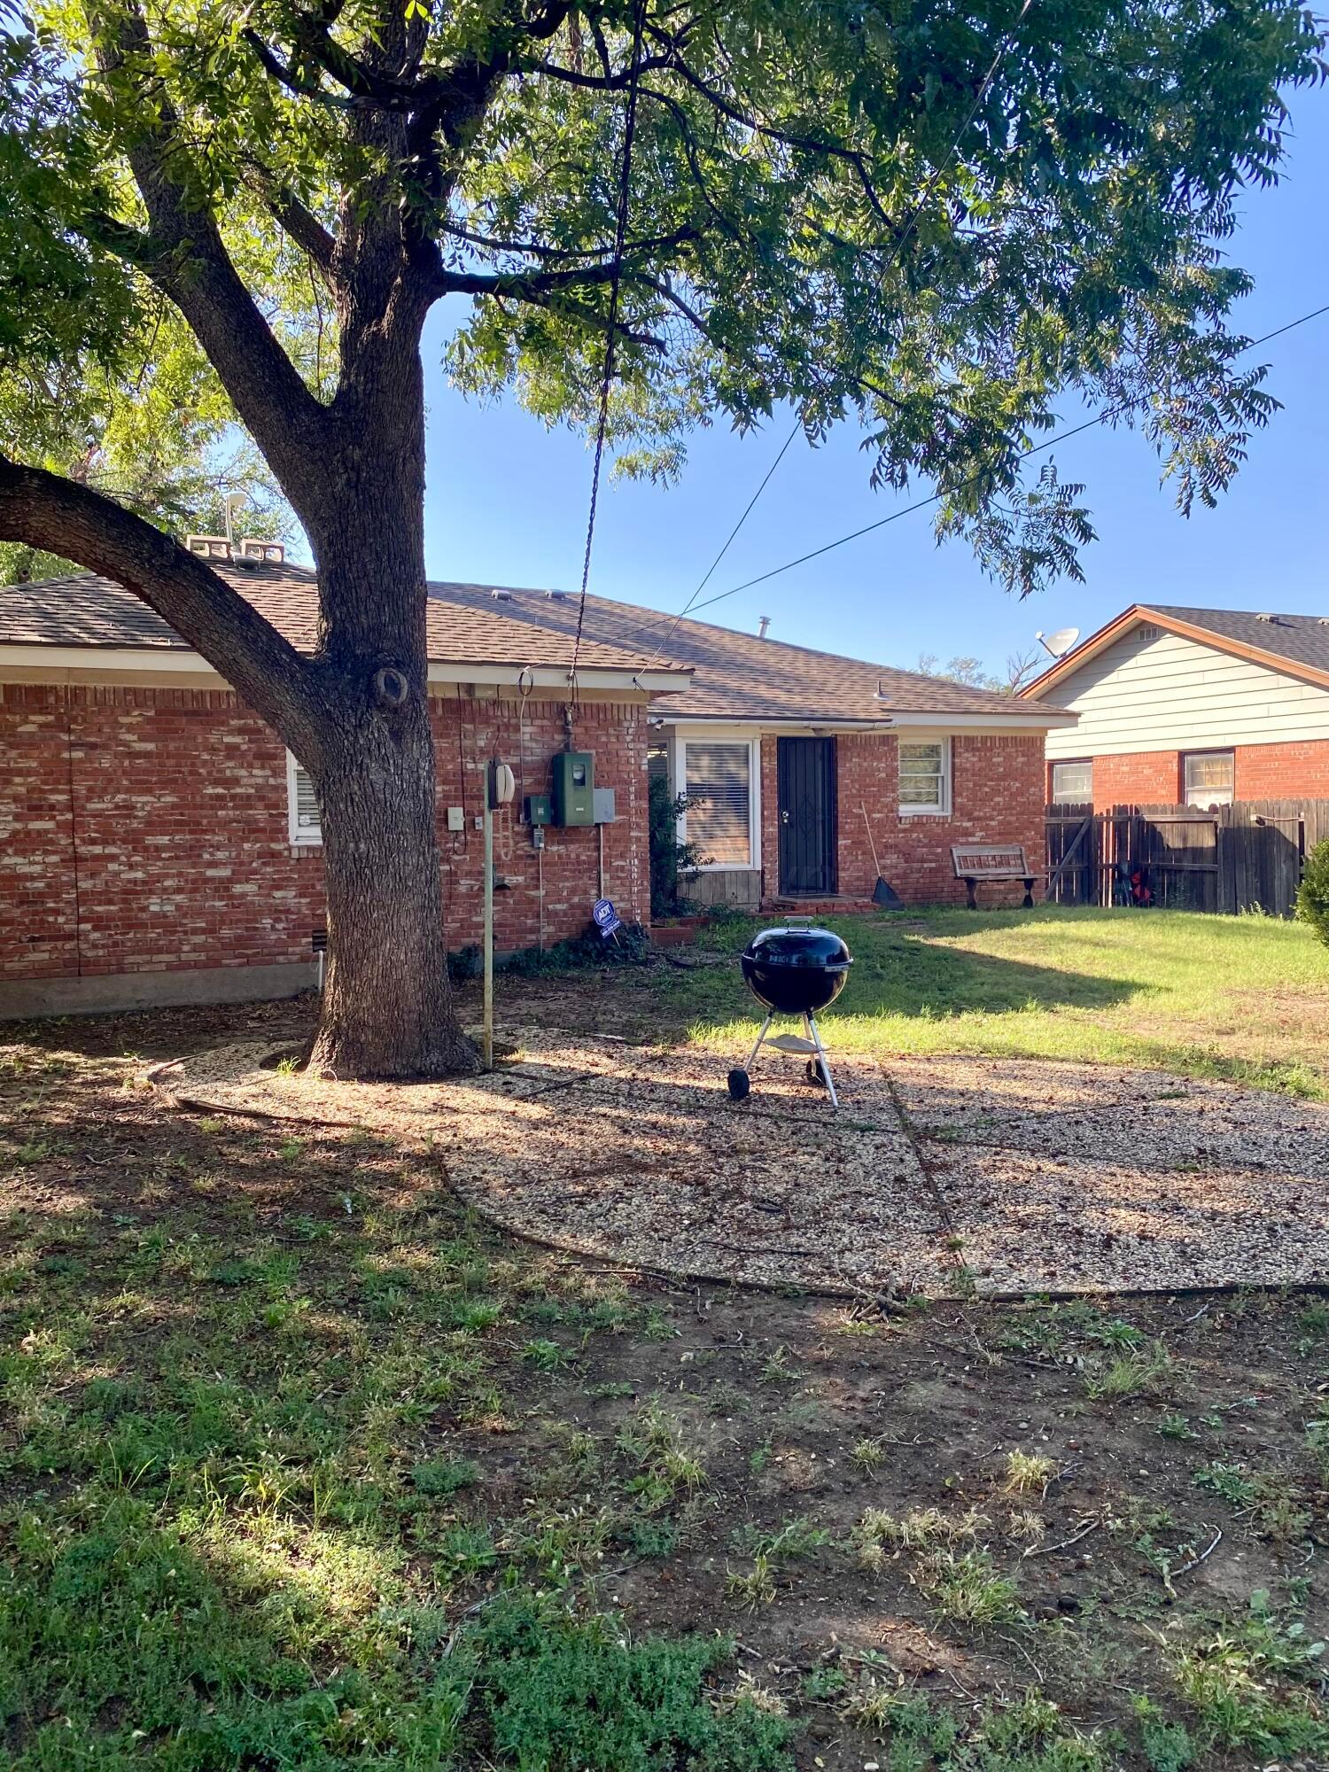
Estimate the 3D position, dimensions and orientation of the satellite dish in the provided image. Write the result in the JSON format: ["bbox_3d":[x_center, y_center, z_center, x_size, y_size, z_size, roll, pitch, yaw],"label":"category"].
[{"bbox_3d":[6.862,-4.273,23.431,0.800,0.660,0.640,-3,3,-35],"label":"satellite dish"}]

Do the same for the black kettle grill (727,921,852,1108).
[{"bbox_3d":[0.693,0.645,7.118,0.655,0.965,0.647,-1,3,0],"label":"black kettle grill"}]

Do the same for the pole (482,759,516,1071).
[{"bbox_3d":[-0.982,0.176,7.908,0.183,1.842,0.100,0,3,6],"label":"pole"}]

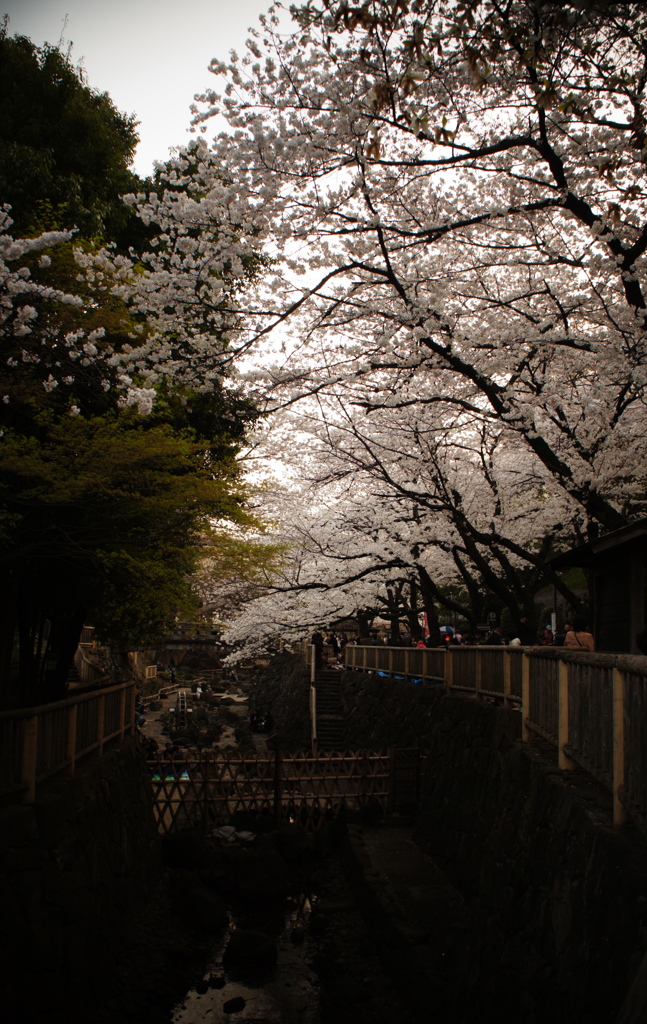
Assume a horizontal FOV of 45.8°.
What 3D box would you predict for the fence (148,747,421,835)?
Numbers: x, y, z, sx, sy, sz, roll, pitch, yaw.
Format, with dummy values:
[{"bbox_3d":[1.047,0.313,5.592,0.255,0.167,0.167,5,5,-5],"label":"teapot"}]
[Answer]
[{"bbox_3d":[-0.932,6.829,18.800,6.750,1.950,0.250,1,-9,-6],"label":"fence"}]

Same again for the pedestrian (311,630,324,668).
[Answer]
[{"bbox_3d":[-0.274,6.254,35.000,0.520,1.680,0.340,-2,-9,14],"label":"pedestrian"}]

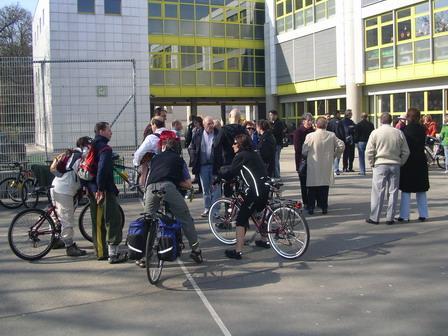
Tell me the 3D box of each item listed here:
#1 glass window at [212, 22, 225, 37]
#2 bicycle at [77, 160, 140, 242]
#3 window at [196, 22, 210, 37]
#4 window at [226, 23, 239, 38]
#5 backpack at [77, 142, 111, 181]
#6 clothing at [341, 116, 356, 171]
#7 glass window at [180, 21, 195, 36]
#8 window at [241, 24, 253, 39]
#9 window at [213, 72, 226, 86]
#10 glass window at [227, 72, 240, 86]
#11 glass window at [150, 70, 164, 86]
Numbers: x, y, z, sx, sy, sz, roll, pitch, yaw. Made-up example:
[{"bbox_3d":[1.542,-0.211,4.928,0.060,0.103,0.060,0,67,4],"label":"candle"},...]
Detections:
[{"bbox_3d":[-0.343,-9.307,32.251,0.980,1.014,0.120,-4,7,-25],"label":"glass window"},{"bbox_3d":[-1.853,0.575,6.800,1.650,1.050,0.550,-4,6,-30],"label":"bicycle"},{"bbox_3d":[-1.496,-9.686,33.558,1.087,1.096,0.100,-4,6,-22],"label":"window"},{"bbox_3d":[0.653,-9.925,34.759,1.077,1.059,0.100,-4,6,-24],"label":"window"},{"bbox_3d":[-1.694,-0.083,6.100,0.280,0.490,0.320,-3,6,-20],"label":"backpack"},{"bbox_3d":[3.562,-0.701,13.700,0.400,1.500,0.480,0,6,15],"label":"clothing"},{"bbox_3d":[-2.538,-9.637,33.137,1.082,1.102,0.100,-4,6,-22],"label":"glass window"},{"bbox_3d":[1.684,-9.972,35.218,1.055,1.023,0.100,-4,6,-24],"label":"window"},{"bbox_3d":[-0.320,-6.349,34.351,1.049,1.097,0.100,-4,6,-22],"label":"window"},{"bbox_3d":[0.732,-6.409,34.775,1.067,1.089,0.100,-4,6,-22],"label":"glass window"},{"bbox_3d":[-4.553,-6.108,32.738,1.003,1.128,0.100,-4,6,-24],"label":"glass window"}]

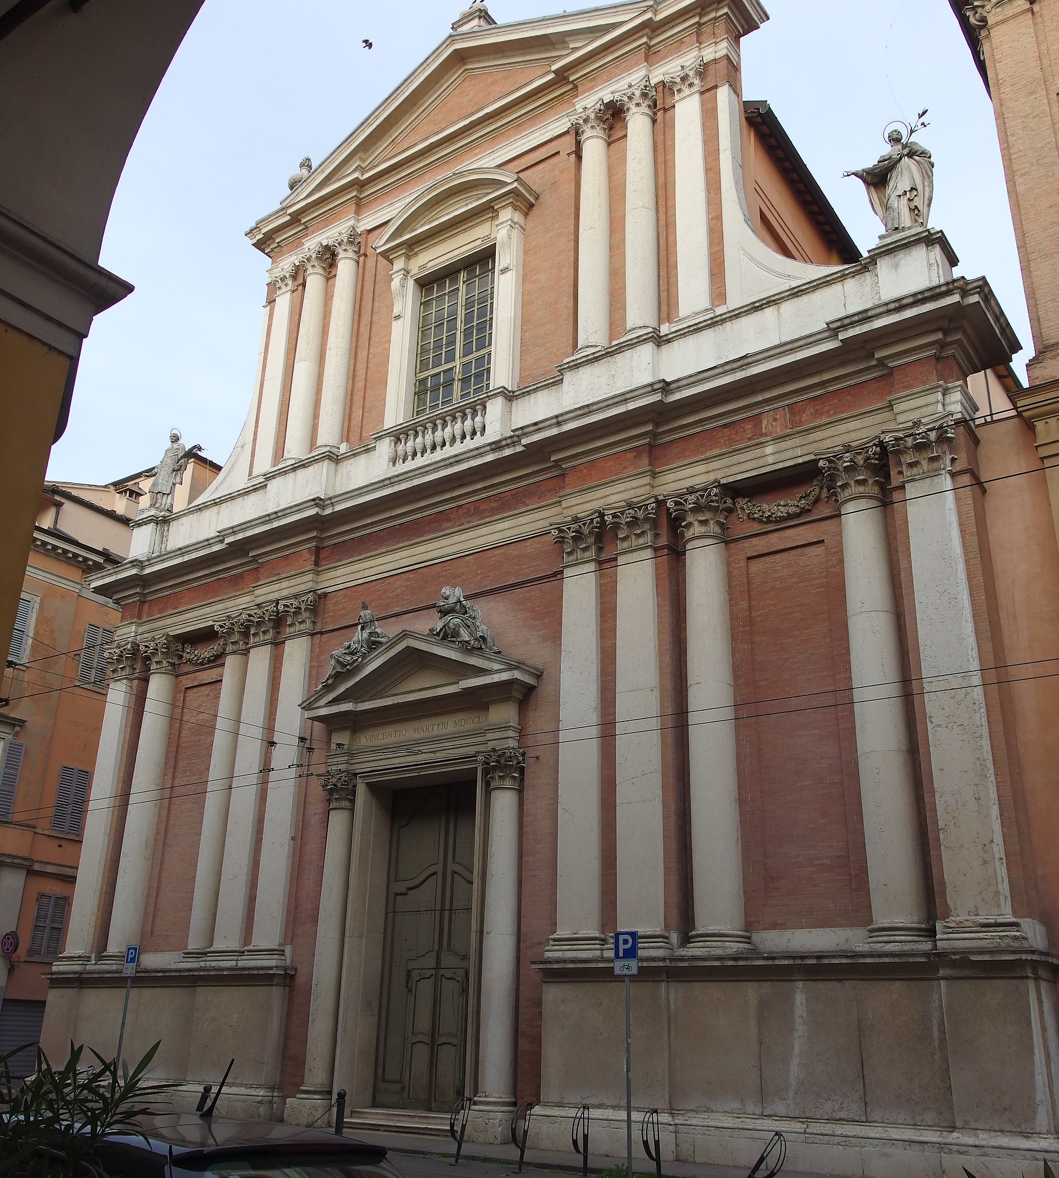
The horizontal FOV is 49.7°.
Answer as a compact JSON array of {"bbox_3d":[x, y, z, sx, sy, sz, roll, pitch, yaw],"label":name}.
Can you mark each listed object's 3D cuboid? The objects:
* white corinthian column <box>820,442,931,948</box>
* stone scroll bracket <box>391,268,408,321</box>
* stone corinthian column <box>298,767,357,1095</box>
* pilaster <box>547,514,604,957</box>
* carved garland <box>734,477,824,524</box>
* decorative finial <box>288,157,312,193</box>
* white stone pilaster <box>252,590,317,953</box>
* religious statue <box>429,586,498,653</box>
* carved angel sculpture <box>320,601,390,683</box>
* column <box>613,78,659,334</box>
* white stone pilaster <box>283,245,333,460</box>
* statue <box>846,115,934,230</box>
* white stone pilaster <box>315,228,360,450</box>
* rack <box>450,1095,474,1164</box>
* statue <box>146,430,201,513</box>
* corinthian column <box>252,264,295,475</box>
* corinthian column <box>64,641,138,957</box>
[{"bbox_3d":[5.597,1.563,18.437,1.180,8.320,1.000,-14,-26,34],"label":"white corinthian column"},{"bbox_3d":[-3.262,-7.315,28.527,0.450,1.230,0.280,-14,-26,34],"label":"stone scroll bracket"},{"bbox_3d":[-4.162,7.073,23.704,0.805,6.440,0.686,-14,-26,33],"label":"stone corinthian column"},{"bbox_3d":[0.934,2.534,21.516,1.120,8.393,0.406,-14,-26,33],"label":"pilaster"},{"bbox_3d":[4.287,-1.445,19.507,1.580,0.630,0.290,-14,-26,33],"label":"carved garland"},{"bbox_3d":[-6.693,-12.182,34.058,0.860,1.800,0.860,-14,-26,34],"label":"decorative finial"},{"bbox_3d":[-5.482,4.075,25.590,1.220,8.270,0.360,-14,-26,34],"label":"white stone pilaster"},{"bbox_3d":[-1.191,0.617,21.915,0.650,1.560,1.620,18,-27,-36],"label":"religious statue"},{"bbox_3d":[-3.548,1.204,23.500,1.720,1.530,0.650,-14,-26,33],"label":"carved angel sculpture"},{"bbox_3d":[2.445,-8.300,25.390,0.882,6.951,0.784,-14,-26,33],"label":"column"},{"bbox_3d":[-5.657,-5.819,29.012,0.860,6.450,0.800,-14,-26,33],"label":"white stone pilaster"},{"bbox_3d":[6.929,-7.870,21.911,1.435,2.709,0.840,-14,-26,33],"label":"statue"},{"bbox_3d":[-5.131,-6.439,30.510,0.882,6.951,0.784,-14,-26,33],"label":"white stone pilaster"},{"bbox_3d":[-1.066,8.389,17.675,0.182,0.945,0.385,-14,-26,33],"label":"rack"},{"bbox_3d":[-10.607,-3.540,33.721,1.120,2.639,0.875,-14,-26,33],"label":"statue"},{"bbox_3d":[-6.986,-5.977,31.362,1.000,6.530,0.320,-14,-26,34],"label":"corinthian column"},{"bbox_3d":[-10.363,5.058,27.605,1.120,7.760,0.420,-14,-26,33],"label":"corinthian column"}]

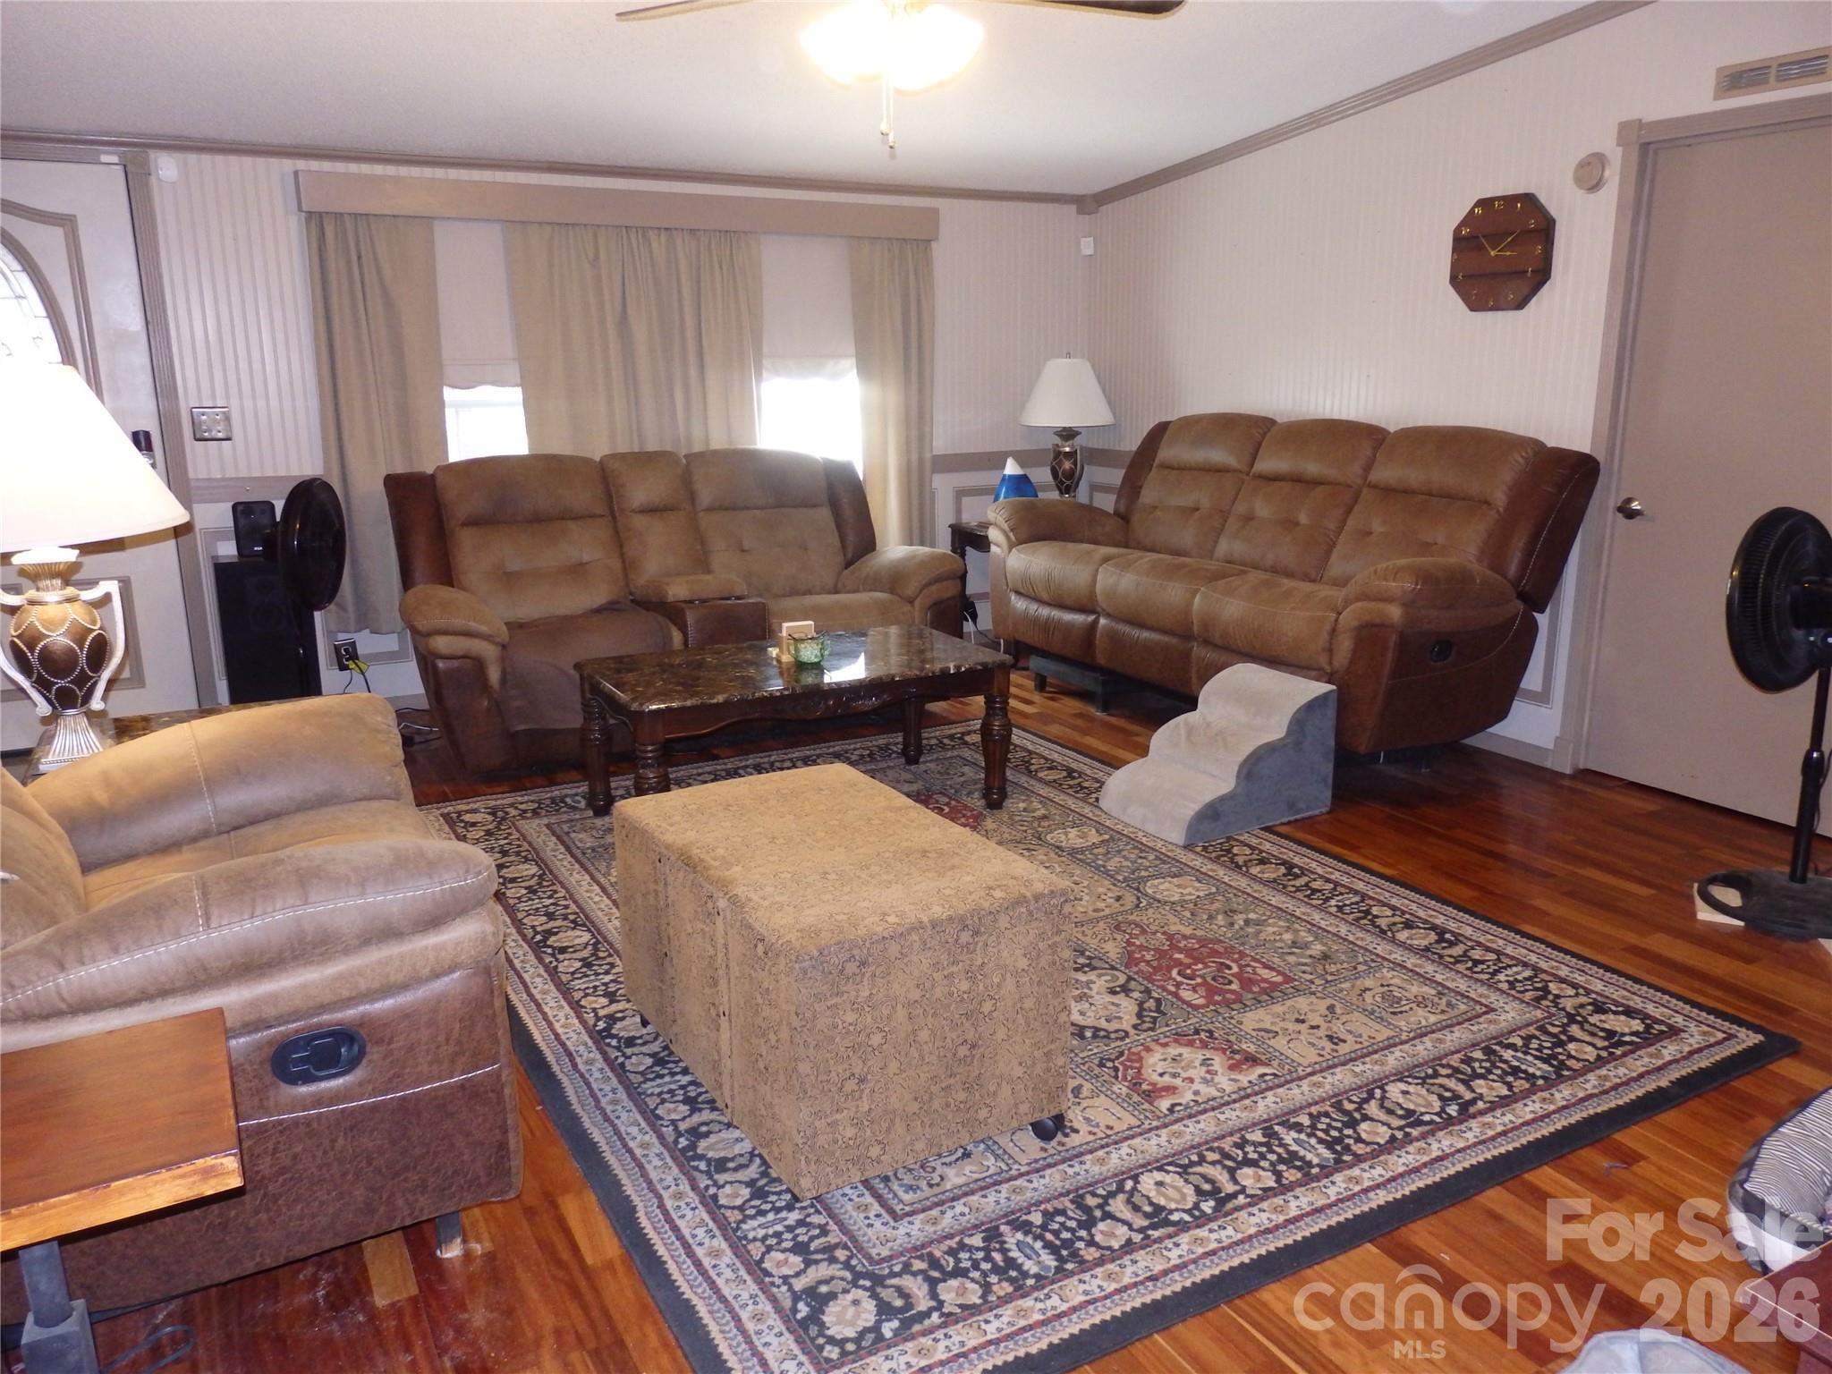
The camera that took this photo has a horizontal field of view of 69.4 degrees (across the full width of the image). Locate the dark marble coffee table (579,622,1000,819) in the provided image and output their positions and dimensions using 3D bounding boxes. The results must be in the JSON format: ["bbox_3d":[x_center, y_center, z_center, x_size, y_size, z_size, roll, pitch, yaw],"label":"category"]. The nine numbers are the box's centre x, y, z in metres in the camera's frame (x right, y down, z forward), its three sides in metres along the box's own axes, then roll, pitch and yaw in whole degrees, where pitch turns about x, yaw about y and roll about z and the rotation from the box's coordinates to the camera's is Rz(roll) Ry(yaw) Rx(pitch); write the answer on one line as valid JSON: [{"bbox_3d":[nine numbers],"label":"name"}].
[{"bbox_3d":[-0.367,0.153,4.069,1.170,0.470,0.660,-7,14,-27],"label":"dark marble coffee table"}]

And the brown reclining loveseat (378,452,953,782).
[{"bbox_3d":[-0.926,-0.374,5.129,2.020,1.050,1.000,-6,13,-24],"label":"brown reclining loveseat"}]

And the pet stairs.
[{"bbox_3d":[0.908,0.185,4.036,0.560,0.397,0.415,-7,14,-28],"label":"pet stairs"}]

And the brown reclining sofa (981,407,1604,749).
[{"bbox_3d":[1.234,-0.486,5.088,0.970,1.020,2.320,-6,13,-24],"label":"brown reclining sofa"}]

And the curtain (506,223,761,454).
[{"bbox_3d":[-1.166,-1.159,5.805,1.080,1.700,0.100,-6,13,-24],"label":"curtain"}]

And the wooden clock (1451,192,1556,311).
[{"bbox_3d":[1.963,-1.458,4.434,0.040,0.385,0.390,-6,13,-24],"label":"wooden clock"}]

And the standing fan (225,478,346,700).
[{"bbox_3d":[-2.050,-0.191,4.487,0.410,1.000,0.450,-1,12,-2],"label":"standing fan"}]

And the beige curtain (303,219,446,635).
[{"bbox_3d":[-2.149,-1.053,5.370,0.540,1.700,0.100,-6,13,-24],"label":"beige curtain"}]

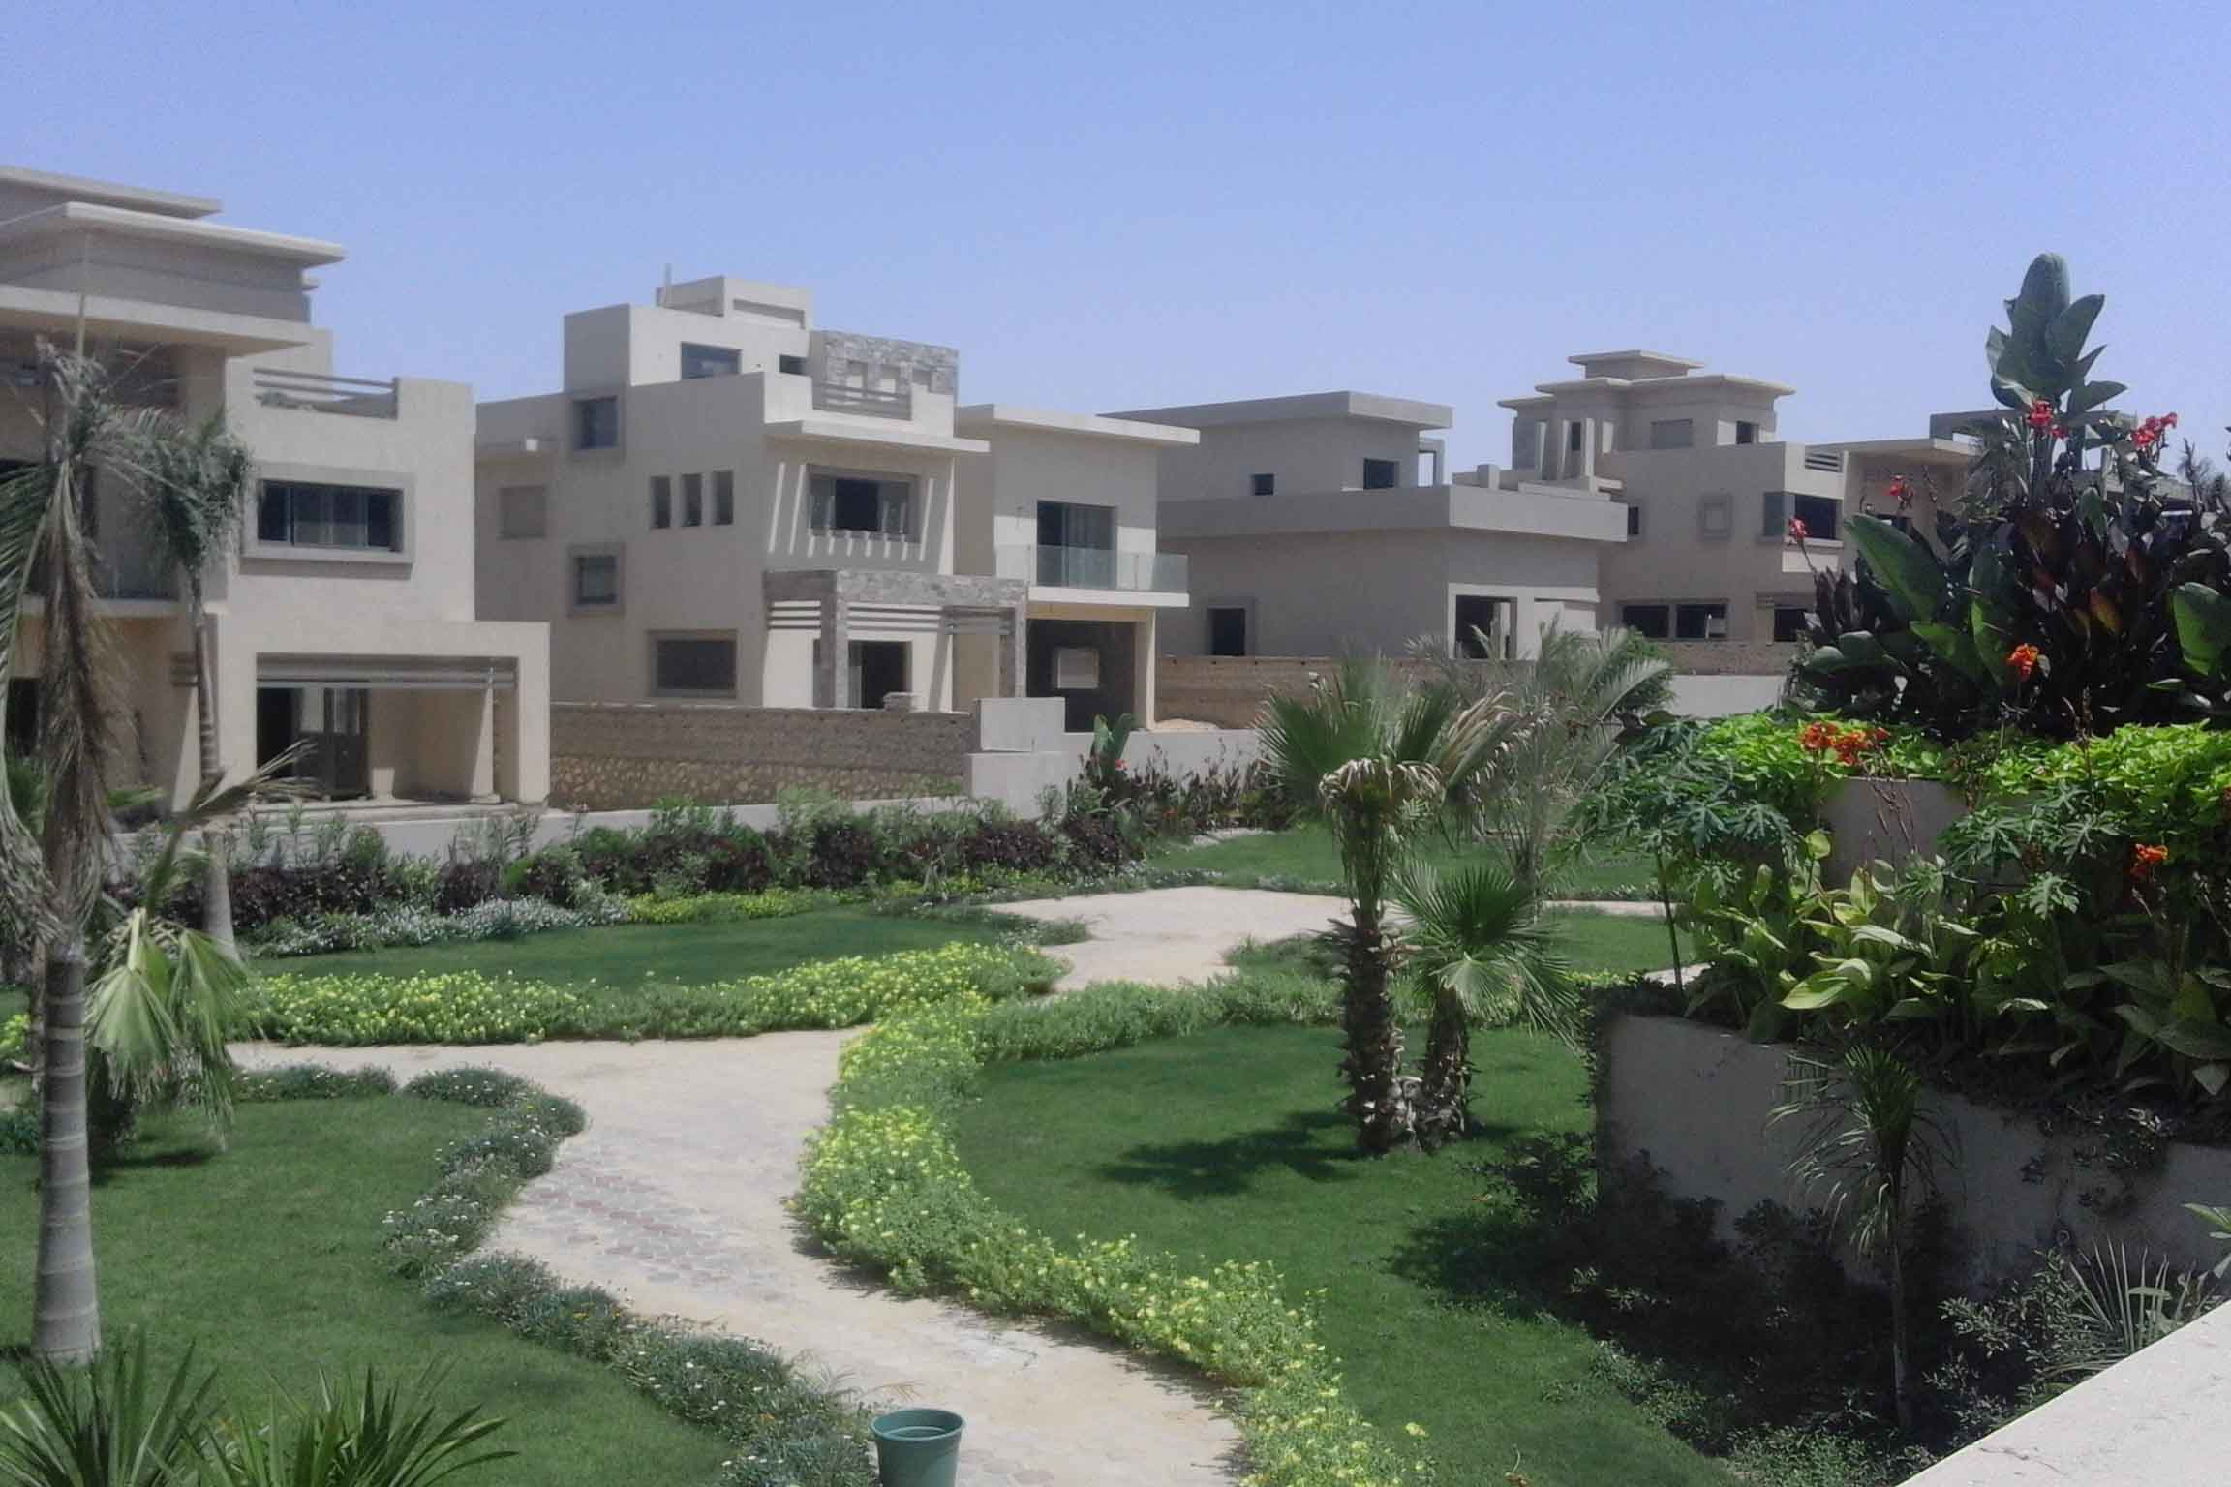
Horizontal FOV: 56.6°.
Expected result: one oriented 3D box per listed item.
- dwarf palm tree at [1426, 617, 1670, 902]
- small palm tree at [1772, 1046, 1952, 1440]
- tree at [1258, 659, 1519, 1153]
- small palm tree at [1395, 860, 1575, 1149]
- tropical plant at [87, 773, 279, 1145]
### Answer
[{"bbox_3d":[5.702,0.249,27.505,3.223,3.863,3.062,1,2,12],"label":"dwarf palm tree"},{"bbox_3d":[3.083,2.032,8.591,0.696,1.622,0.696,2,2,20],"label":"small palm tree"},{"bbox_3d":[1.787,1.064,13.610,1.703,3.232,1.703,1,2,8],"label":"tree"},{"bbox_3d":[2.412,1.718,13.638,1.155,1.898,1.155,1,2,10],"label":"small palm tree"},{"bbox_3d":[-5.683,1.373,12.510,1.182,2.410,1.182,0,2,-24],"label":"tropical plant"}]

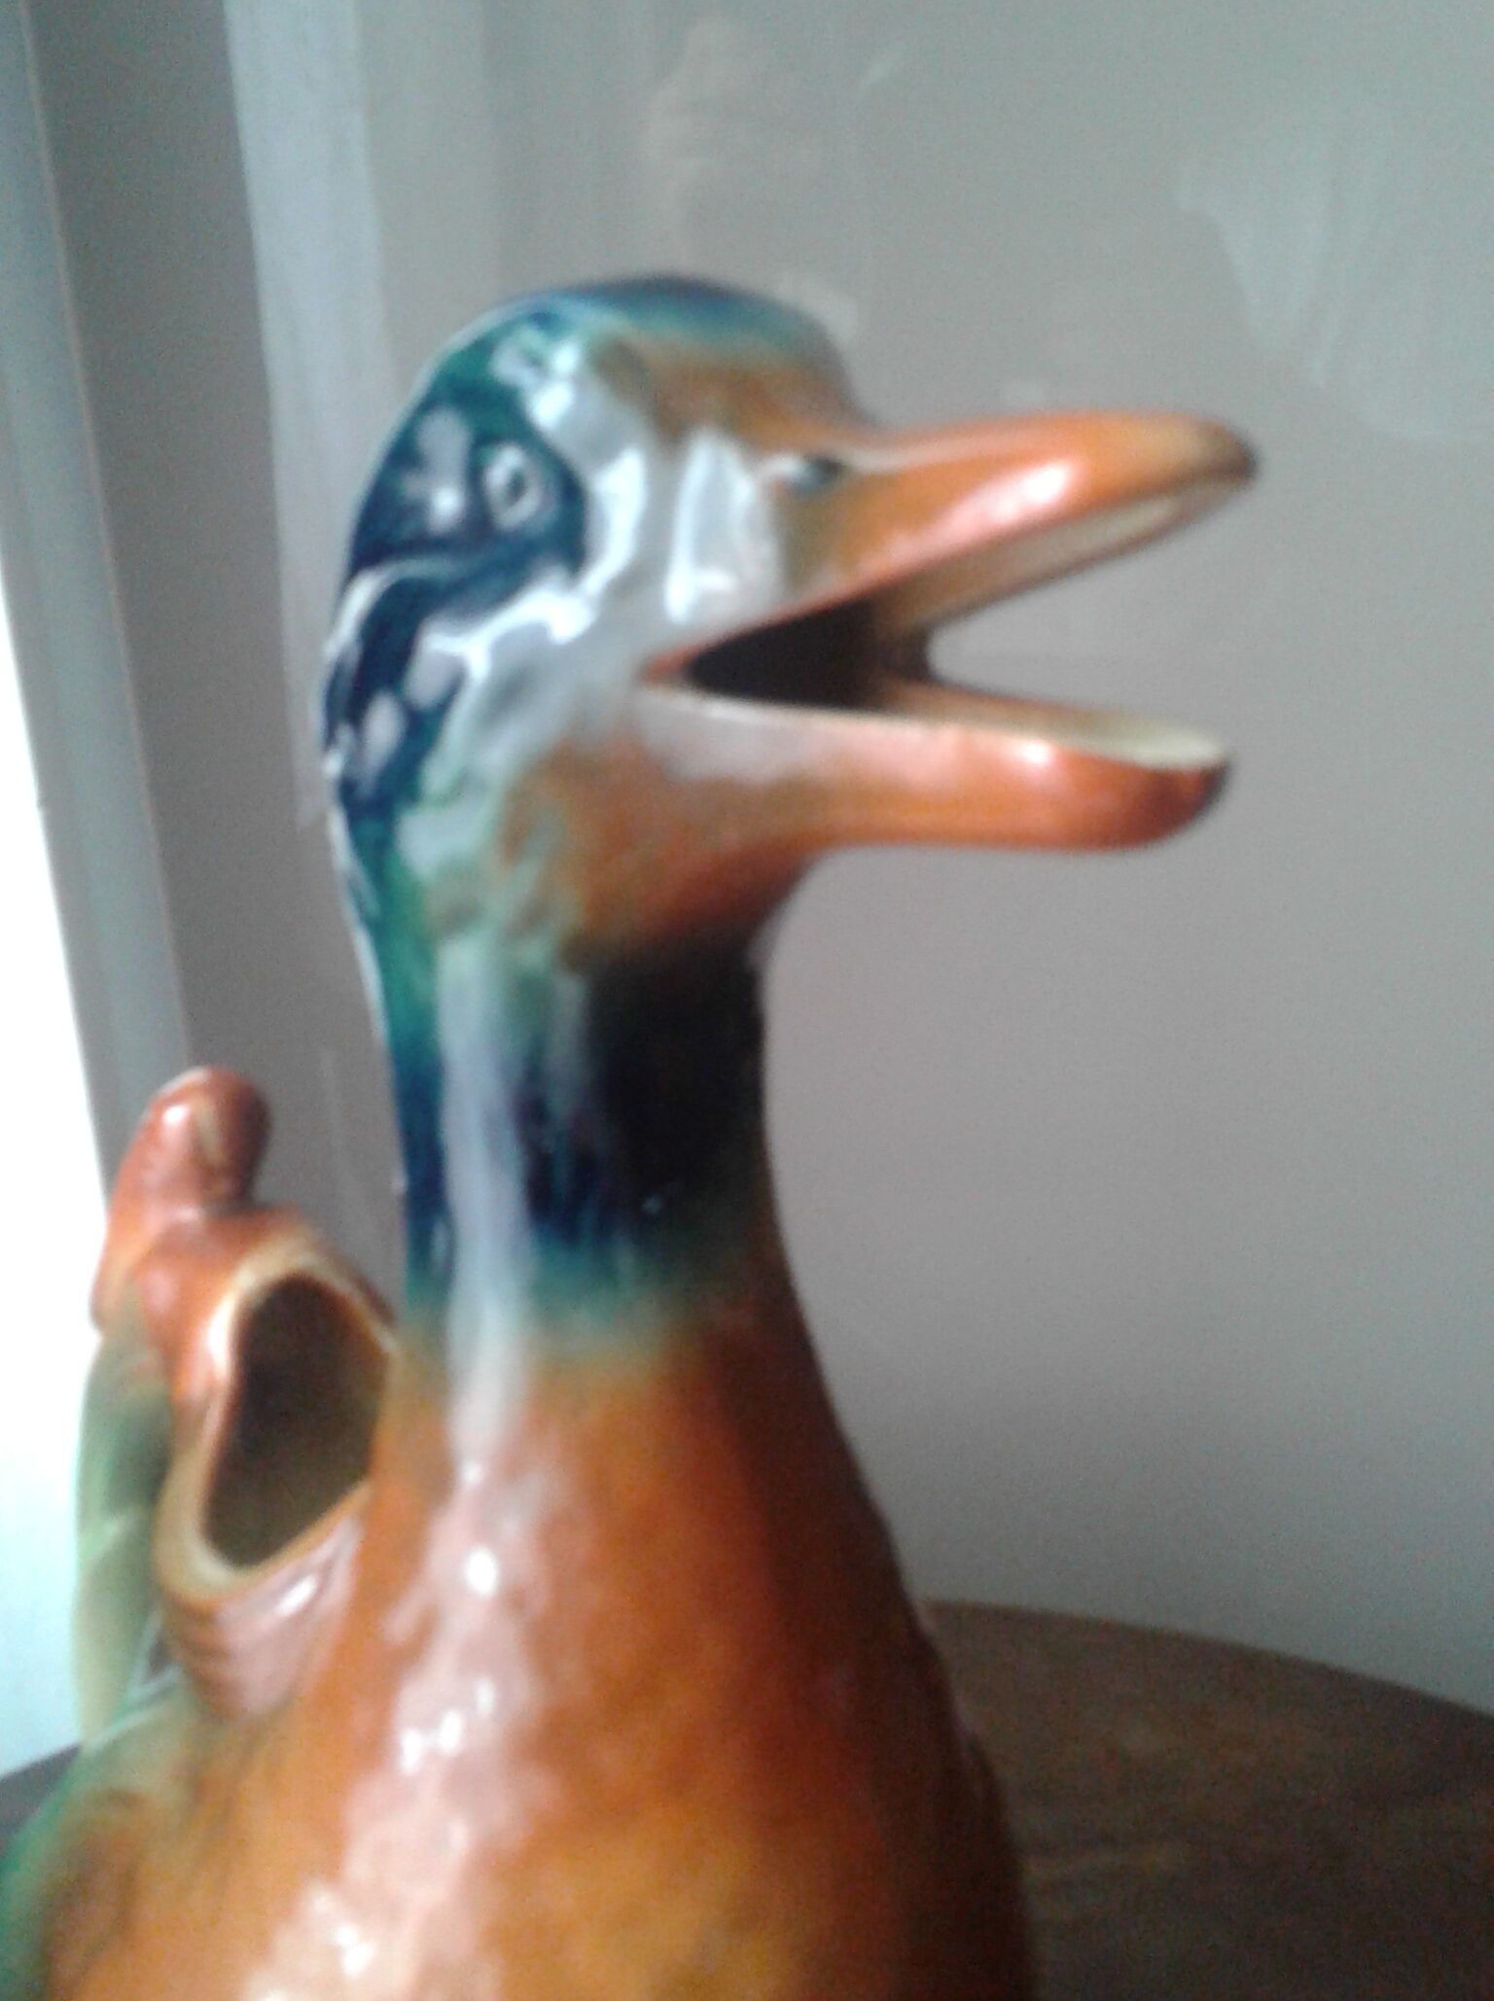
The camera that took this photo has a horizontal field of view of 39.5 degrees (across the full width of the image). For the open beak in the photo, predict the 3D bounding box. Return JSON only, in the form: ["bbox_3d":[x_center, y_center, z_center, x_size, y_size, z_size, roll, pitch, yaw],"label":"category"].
[{"bbox_3d":[0.025,-0.037,0.206,0.053,0.044,0.044,5,20,35],"label":"open beak"}]

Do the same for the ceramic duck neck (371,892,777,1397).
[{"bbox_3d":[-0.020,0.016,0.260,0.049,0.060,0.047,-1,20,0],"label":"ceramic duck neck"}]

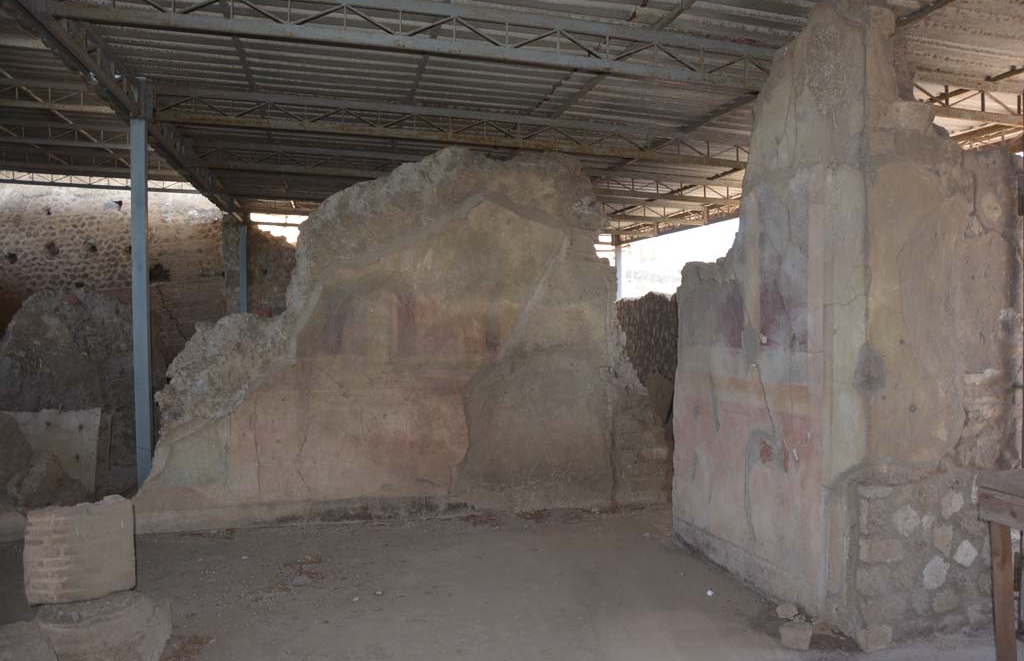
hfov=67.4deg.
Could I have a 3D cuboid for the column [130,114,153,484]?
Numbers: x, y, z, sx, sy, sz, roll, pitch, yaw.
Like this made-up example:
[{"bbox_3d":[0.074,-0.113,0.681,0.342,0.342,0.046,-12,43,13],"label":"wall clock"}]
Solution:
[{"bbox_3d":[-3.115,-0.165,6.450,0.115,3.280,0.115,-1,1,-13],"label":"column"}]

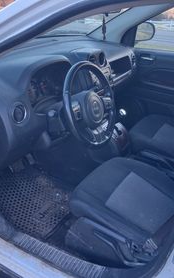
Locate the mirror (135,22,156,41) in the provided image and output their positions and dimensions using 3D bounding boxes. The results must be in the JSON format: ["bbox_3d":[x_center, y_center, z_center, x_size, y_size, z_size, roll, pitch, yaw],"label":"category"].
[{"bbox_3d":[0.437,-0.853,2.371,0.130,0.170,0.250,20,31,36],"label":"mirror"}]

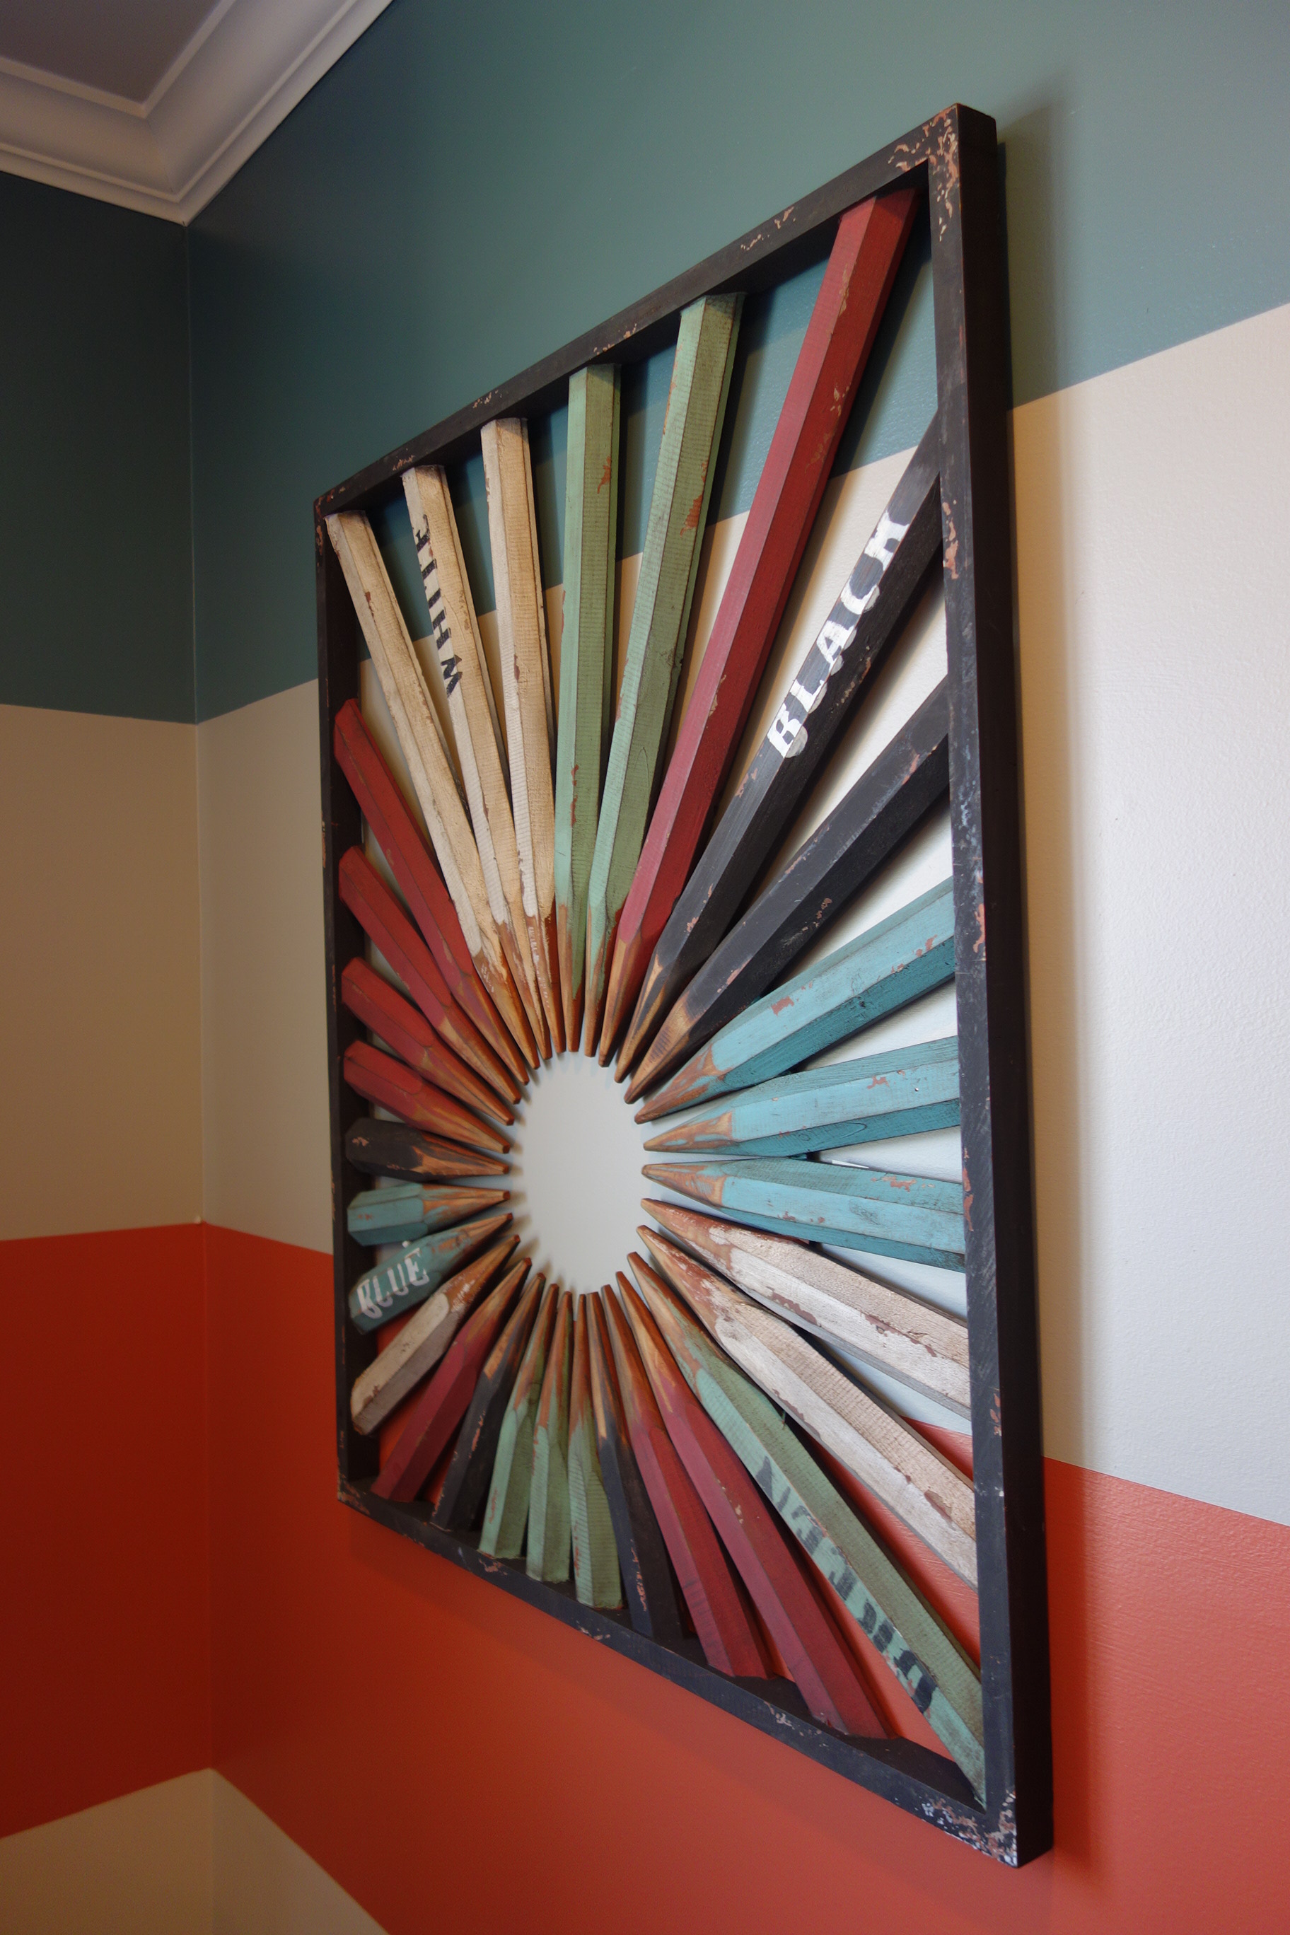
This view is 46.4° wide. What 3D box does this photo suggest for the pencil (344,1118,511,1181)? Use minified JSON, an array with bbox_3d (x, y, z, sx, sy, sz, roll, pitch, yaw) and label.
[{"bbox_3d":[-0.193,0.169,1.344,0.035,0.053,0.252,-1,0,-38],"label":"pencil"}]

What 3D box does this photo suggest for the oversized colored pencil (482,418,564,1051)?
[{"bbox_3d":[-0.090,-0.187,1.205,0.035,0.512,0.053,-1,-7,-38],"label":"oversized colored pencil"}]

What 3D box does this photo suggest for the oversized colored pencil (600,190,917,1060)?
[{"bbox_3d":[0.056,-0.193,1.018,0.035,0.608,0.053,-1,29,-38],"label":"oversized colored pencil"}]

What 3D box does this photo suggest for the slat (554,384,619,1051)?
[{"bbox_3d":[-0.044,-0.190,1.146,0.035,0.512,0.053,-1,6,-38],"label":"slat"}]

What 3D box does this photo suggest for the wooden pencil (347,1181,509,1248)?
[{"bbox_3d":[-0.192,0.215,1.343,0.035,0.053,0.259,-1,-11,-38],"label":"wooden pencil"}]

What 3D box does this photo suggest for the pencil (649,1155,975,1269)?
[{"bbox_3d":[0.098,0.149,0.973,0.035,0.053,0.319,-1,1,-38],"label":"pencil"}]

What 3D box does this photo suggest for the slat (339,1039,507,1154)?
[{"bbox_3d":[-0.195,0.123,1.345,0.035,0.053,0.263,-1,13,-38],"label":"slat"}]

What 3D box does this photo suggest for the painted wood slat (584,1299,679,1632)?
[{"bbox_3d":[-0.012,0.365,1.117,0.035,0.245,0.053,-1,-20,-38],"label":"painted wood slat"}]

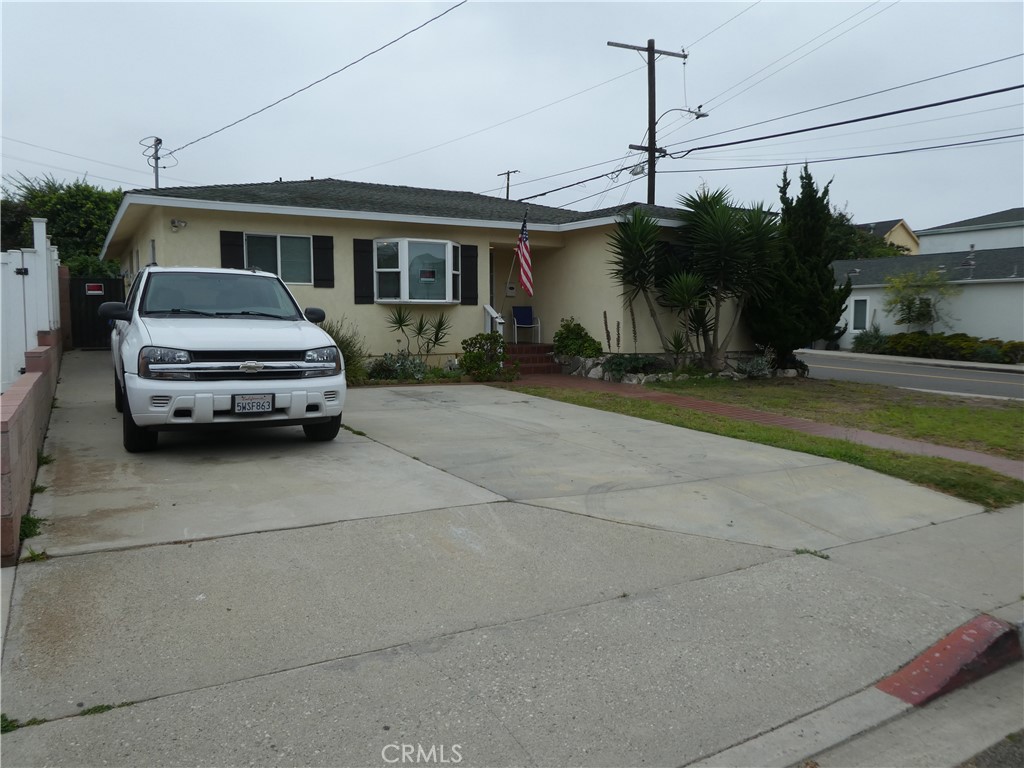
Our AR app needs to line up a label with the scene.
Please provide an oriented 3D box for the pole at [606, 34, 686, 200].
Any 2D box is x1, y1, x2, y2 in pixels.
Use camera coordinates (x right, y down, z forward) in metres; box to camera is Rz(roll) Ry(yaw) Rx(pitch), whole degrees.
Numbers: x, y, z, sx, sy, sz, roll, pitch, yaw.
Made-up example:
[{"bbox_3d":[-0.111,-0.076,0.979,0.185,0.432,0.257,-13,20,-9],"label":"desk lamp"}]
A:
[{"bbox_3d":[4.515,-6.100,23.557,3.100,10.180,0.450,-3,7,-24],"label":"pole"}]

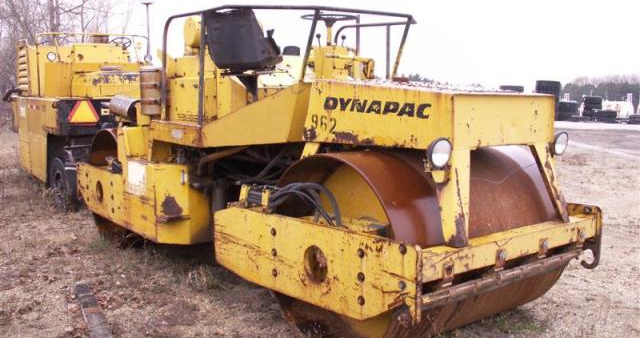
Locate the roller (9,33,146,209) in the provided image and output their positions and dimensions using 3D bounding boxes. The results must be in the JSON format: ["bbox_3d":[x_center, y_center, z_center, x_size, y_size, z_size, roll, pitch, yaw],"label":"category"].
[{"bbox_3d":[-4.230,-0.930,11.400,1.650,2.550,4.500,-3,7,-33],"label":"roller"}]

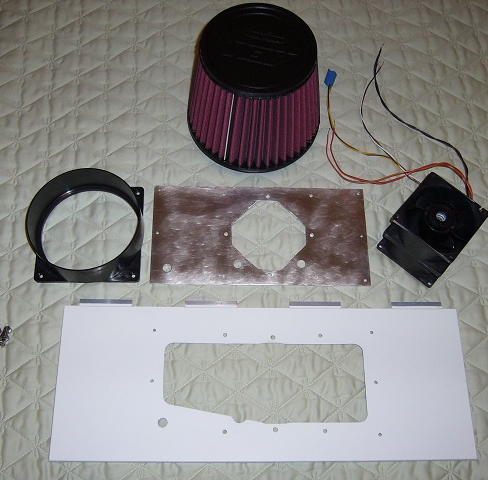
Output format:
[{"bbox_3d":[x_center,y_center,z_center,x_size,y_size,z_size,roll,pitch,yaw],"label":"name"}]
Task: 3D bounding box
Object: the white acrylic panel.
[{"bbox_3d":[0.023,0.154,0.705,0.445,0.004,0.164,1,67,-3],"label":"white acrylic panel"}]

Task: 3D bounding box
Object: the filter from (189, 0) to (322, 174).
[{"bbox_3d":[0.014,-0.182,0.765,0.165,0.141,0.165,7,67,0],"label":"filter"}]

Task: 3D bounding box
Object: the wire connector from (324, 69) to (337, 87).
[{"bbox_3d":[0.115,-0.213,0.854,0.011,0.008,0.021,16,68,4],"label":"wire connector"}]

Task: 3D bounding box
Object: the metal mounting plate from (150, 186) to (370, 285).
[{"bbox_3d":[0.020,-0.006,0.770,0.255,0.003,0.125,1,67,-3],"label":"metal mounting plate"}]

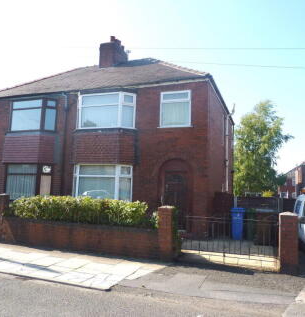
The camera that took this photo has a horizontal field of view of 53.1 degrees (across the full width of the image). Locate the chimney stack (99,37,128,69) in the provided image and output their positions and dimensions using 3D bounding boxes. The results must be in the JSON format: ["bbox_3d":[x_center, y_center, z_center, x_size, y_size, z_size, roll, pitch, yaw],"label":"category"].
[{"bbox_3d":[-2.042,-5.487,16.498,0.881,1.671,1.661,0,-6,21],"label":"chimney stack"}]

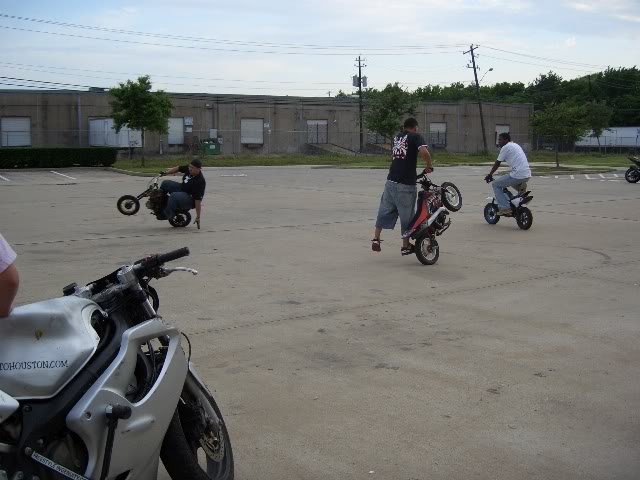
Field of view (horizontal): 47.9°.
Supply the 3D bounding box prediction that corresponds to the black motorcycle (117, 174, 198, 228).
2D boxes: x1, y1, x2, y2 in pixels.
[{"bbox_3d":[-2.759,-0.663,12.320,1.350,0.860,0.580,10,24,-15],"label":"black motorcycle"}]

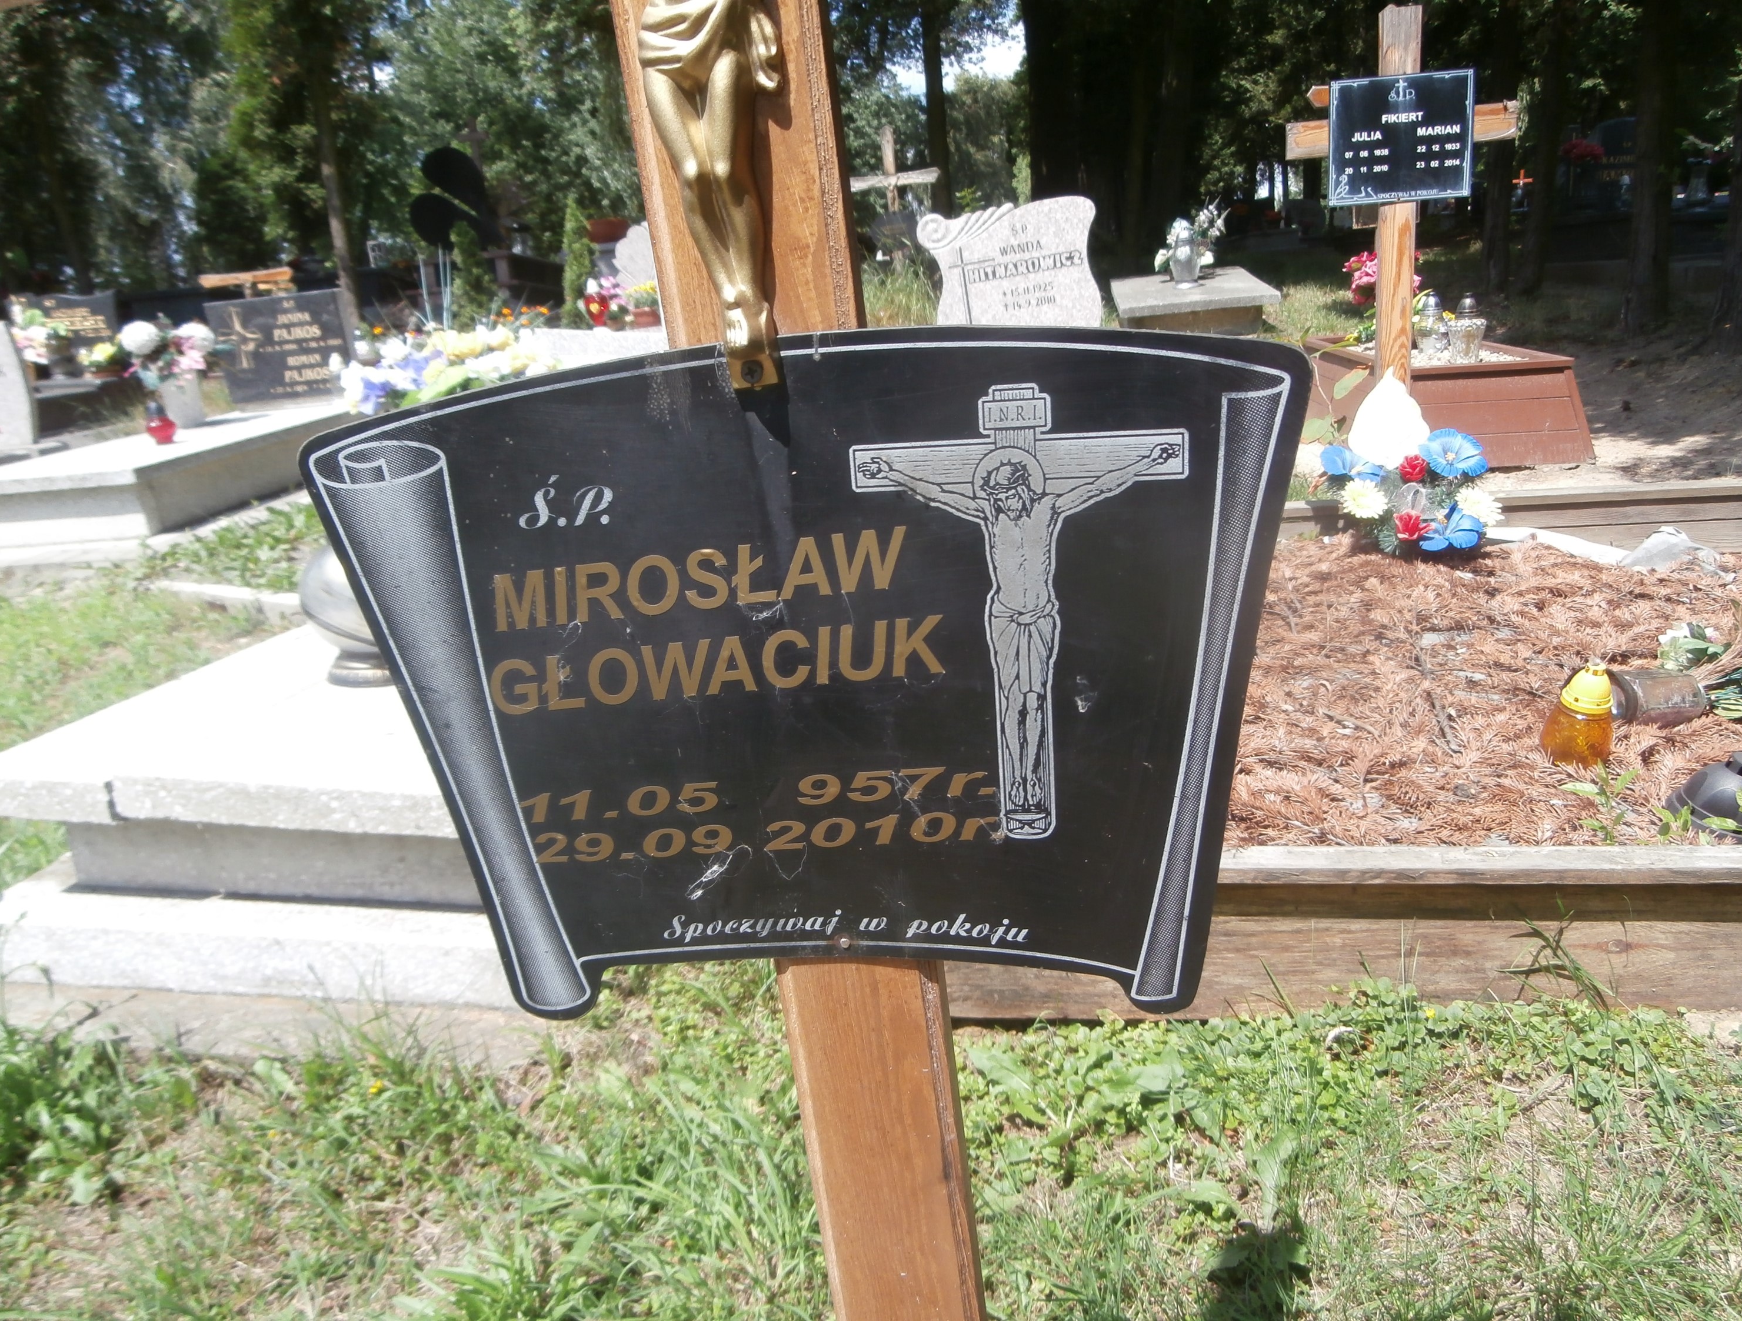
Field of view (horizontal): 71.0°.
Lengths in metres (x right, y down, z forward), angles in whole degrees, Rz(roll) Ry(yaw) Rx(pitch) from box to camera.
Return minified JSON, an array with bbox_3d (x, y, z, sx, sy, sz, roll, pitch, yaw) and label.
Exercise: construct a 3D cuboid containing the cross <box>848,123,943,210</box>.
[{"bbox_3d":[0.186,-2.860,8.300,0.650,1.400,0.100,-5,18,9],"label":"cross"}]

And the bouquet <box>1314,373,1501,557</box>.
[{"bbox_3d":[1.270,-0.465,2.900,0.420,0.400,0.280,-2,18,16],"label":"bouquet"}]

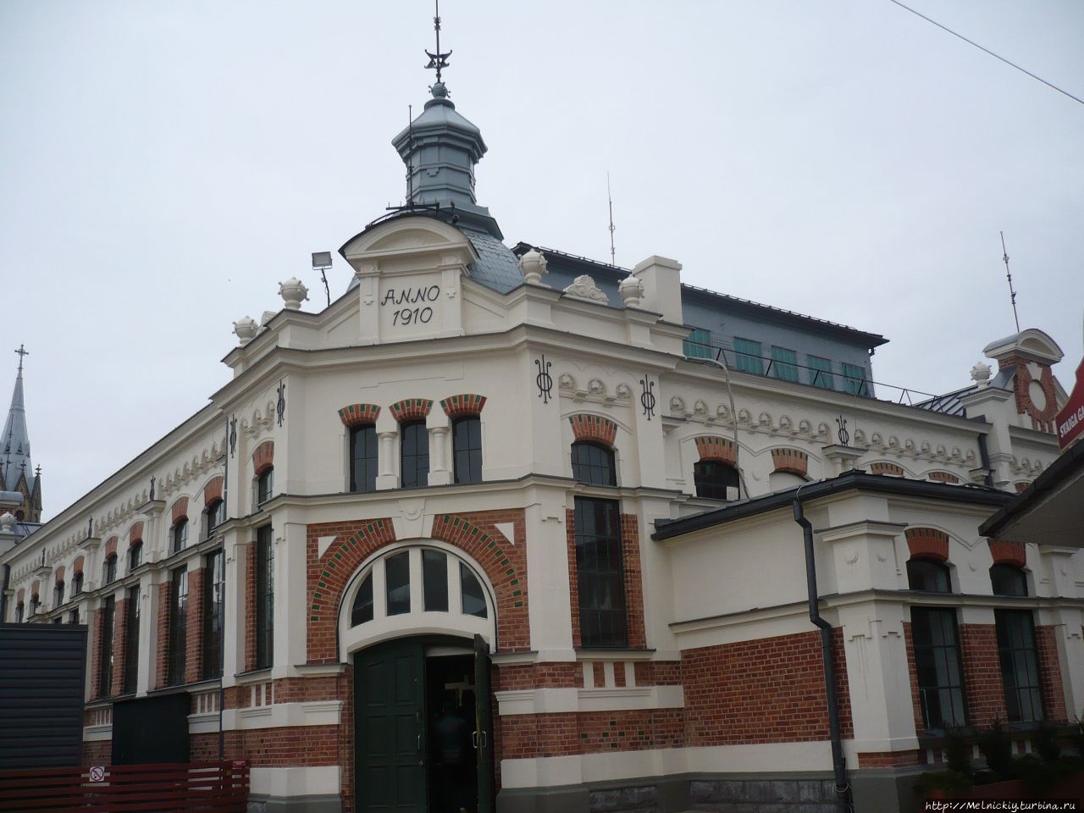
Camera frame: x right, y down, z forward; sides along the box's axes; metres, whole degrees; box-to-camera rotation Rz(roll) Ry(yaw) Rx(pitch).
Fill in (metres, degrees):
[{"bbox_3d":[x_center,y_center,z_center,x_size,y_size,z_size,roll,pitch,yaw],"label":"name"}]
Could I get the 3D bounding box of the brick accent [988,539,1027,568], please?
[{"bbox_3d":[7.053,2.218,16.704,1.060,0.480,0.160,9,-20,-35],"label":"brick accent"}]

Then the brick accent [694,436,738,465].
[{"bbox_3d":[3.007,0.760,19.223,1.022,0.415,0.223,9,-20,-35],"label":"brick accent"}]

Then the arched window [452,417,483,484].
[{"bbox_3d":[-1.134,0.698,17.138,0.502,1.145,0.150,-5,-16,5],"label":"arched window"}]

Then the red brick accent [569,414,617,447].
[{"bbox_3d":[0.776,0.391,17.241,0.960,0.480,0.160,9,-20,-35],"label":"red brick accent"}]

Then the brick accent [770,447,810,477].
[{"bbox_3d":[4.609,1.071,20.628,1.018,0.488,0.200,10,-21,-38],"label":"brick accent"}]

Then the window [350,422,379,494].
[{"bbox_3d":[-2.783,0.842,17.295,0.495,1.145,0.150,-5,-16,5],"label":"window"}]

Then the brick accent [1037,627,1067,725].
[{"bbox_3d":[7.675,4.028,16.484,0.329,1.420,0.140,9,-20,-35],"label":"brick accent"}]

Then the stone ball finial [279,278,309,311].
[{"bbox_3d":[-4.153,-1.823,18.332,0.510,0.720,0.510,9,-20,-35],"label":"stone ball finial"}]

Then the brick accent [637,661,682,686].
[{"bbox_3d":[1.790,4.139,16.958,0.810,0.369,0.223,9,-20,-35],"label":"brick accent"}]

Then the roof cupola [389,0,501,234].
[{"bbox_3d":[-2.015,-5.764,21.781,2.100,5.500,2.100,-5,-16,5],"label":"roof cupola"}]

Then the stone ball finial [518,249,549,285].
[{"bbox_3d":[-0.142,-2.230,17.761,0.486,0.729,0.486,-3,-17,-1],"label":"stone ball finial"}]

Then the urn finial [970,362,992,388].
[{"bbox_3d":[9.966,-0.685,24.832,0.476,0.739,0.476,9,-20,-35],"label":"urn finial"}]

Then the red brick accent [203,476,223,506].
[{"bbox_3d":[-6.043,1.612,20.409,0.160,0.490,0.980,9,-20,-35],"label":"red brick accent"}]

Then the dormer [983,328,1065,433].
[{"bbox_3d":[11.221,-0.547,25.472,1.980,2.480,0.830,9,-20,-35],"label":"dormer"}]

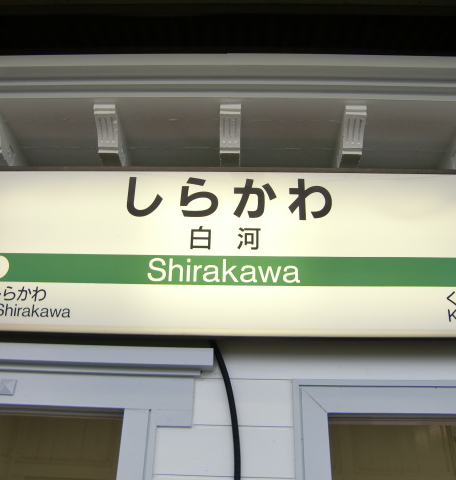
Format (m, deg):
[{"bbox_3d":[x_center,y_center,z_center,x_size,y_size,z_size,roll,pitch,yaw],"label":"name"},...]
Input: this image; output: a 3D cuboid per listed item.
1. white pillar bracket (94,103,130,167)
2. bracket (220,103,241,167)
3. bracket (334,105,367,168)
[{"bbox_3d":[-0.450,-0.344,2.034,0.077,0.132,0.383,1,-29,2],"label":"white pillar bracket"},{"bbox_3d":[0.013,-0.340,2.015,0.077,0.132,0.383,1,-29,2],"label":"bracket"},{"bbox_3d":[0.466,-0.333,2.003,0.077,0.132,0.383,1,-29,2],"label":"bracket"}]

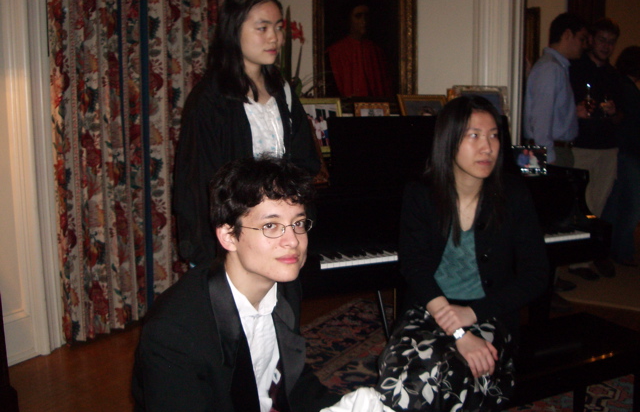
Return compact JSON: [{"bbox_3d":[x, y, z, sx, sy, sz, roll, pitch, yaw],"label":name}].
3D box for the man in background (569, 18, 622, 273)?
[{"bbox_3d":[2.021,-0.408,4.653,0.480,1.830,0.340,2,9,13],"label":"man in background"}]

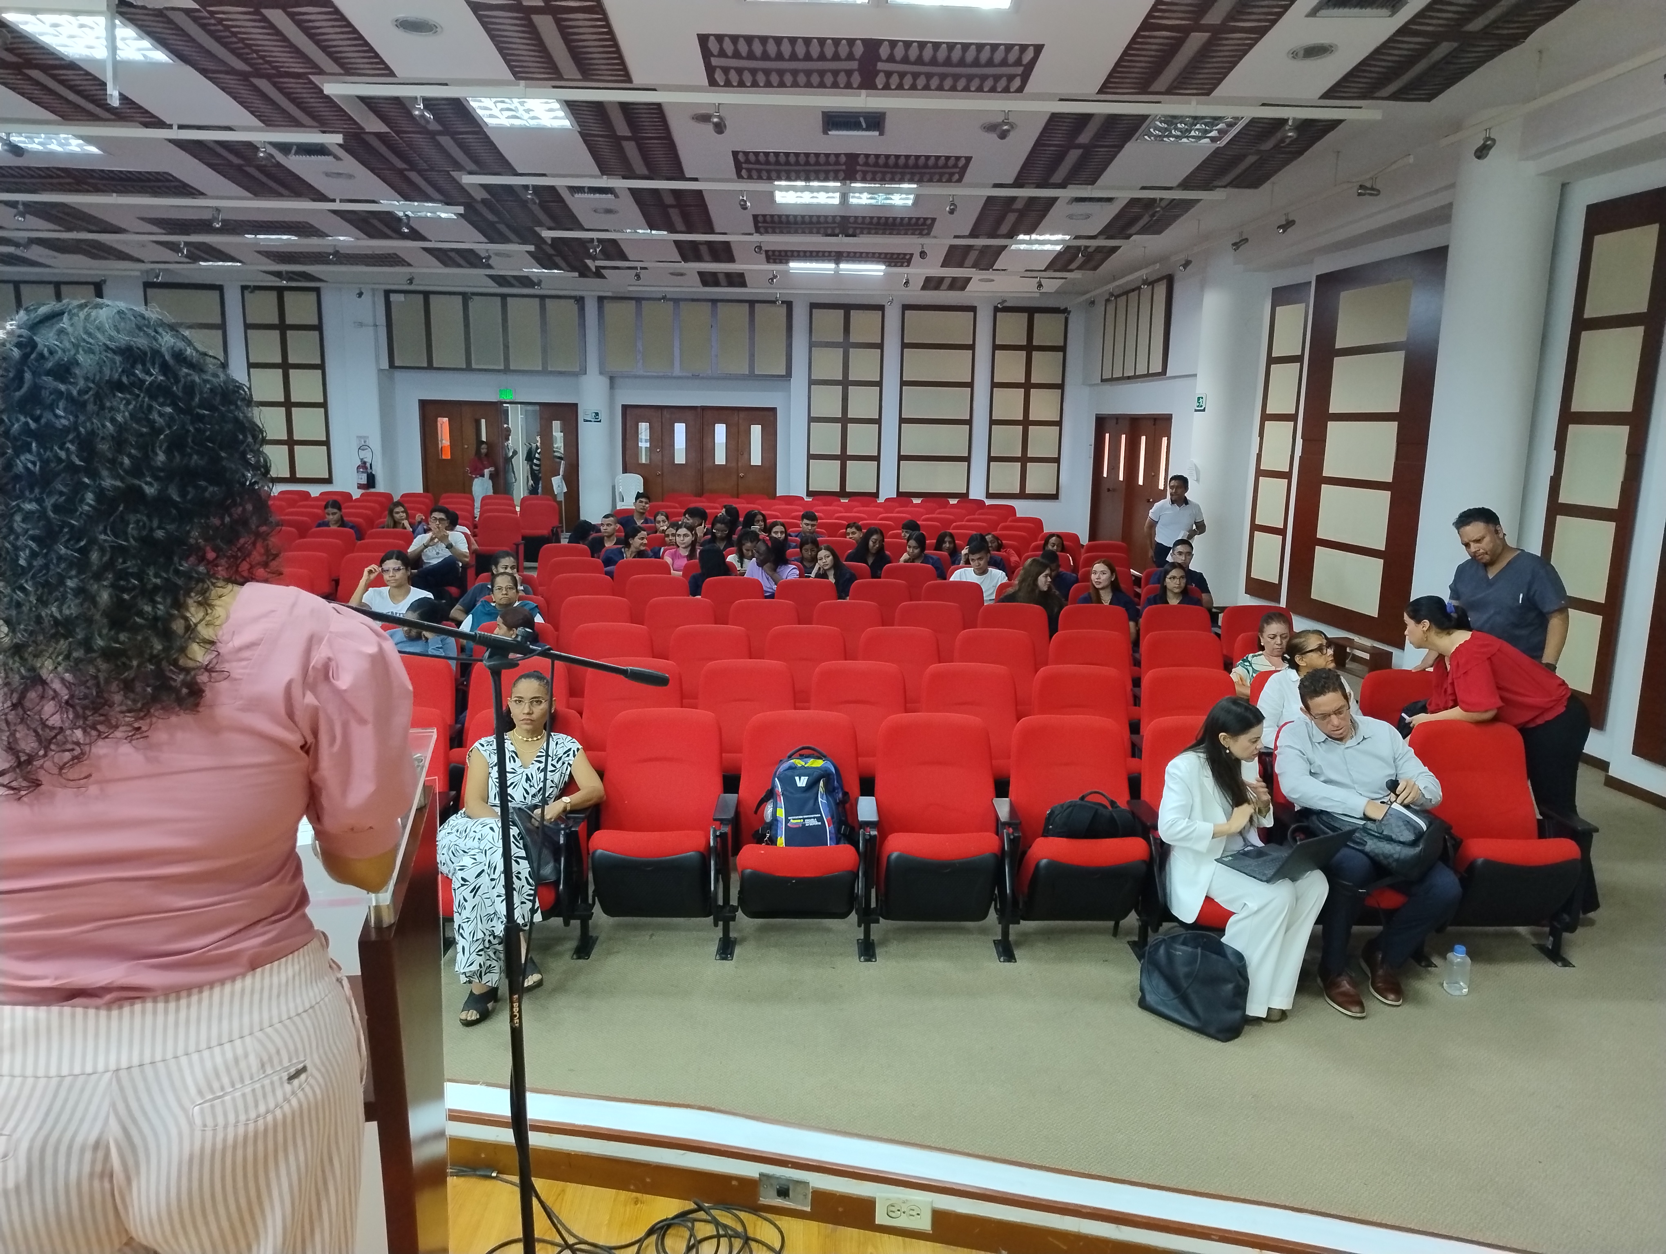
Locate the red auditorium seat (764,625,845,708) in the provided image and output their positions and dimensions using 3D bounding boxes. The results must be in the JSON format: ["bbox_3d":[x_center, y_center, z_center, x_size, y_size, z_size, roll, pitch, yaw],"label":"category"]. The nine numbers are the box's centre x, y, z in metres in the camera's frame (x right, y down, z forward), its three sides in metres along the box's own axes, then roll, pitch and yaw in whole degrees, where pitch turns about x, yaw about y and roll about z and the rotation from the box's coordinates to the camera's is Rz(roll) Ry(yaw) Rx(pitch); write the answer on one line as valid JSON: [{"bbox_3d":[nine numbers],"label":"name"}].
[{"bbox_3d":[-0.170,0.489,6.769,0.560,0.920,0.600,1,10,-1],"label":"red auditorium seat"}]

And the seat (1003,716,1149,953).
[{"bbox_3d":[0.964,0.836,4.691,0.580,0.865,0.610,1,11,-1],"label":"seat"}]

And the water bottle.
[{"bbox_3d":[2.334,1.278,4.317,0.080,0.182,0.080,1,10,-2],"label":"water bottle"}]

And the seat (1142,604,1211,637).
[{"bbox_3d":[2.375,0.334,7.830,0.575,0.900,0.640,1,10,-1],"label":"seat"}]

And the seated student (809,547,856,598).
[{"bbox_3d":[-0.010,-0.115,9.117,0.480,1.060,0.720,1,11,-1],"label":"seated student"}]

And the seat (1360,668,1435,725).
[{"bbox_3d":[2.873,0.736,5.656,0.560,0.950,0.600,1,10,0],"label":"seat"}]

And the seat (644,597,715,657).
[{"bbox_3d":[-1.006,0.274,7.441,0.570,0.876,0.620,1,10,-2],"label":"seat"}]

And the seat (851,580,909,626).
[{"bbox_3d":[0.345,0.160,8.558,0.560,0.950,0.600,1,10,0],"label":"seat"}]

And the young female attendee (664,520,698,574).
[{"bbox_3d":[-1.405,-0.345,10.594,0.460,1.180,0.750,2,10,4],"label":"young female attendee"}]

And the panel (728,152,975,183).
[{"bbox_3d":[0.146,-3.636,9.166,1.840,0.050,0.670,1,4,-1],"label":"panel"}]

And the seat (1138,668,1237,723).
[{"bbox_3d":[1.840,0.692,5.783,0.575,0.900,0.640,1,10,-1],"label":"seat"}]

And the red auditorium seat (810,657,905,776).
[{"bbox_3d":[0.127,0.641,5.633,0.580,0.865,0.610,1,11,-1],"label":"red auditorium seat"}]

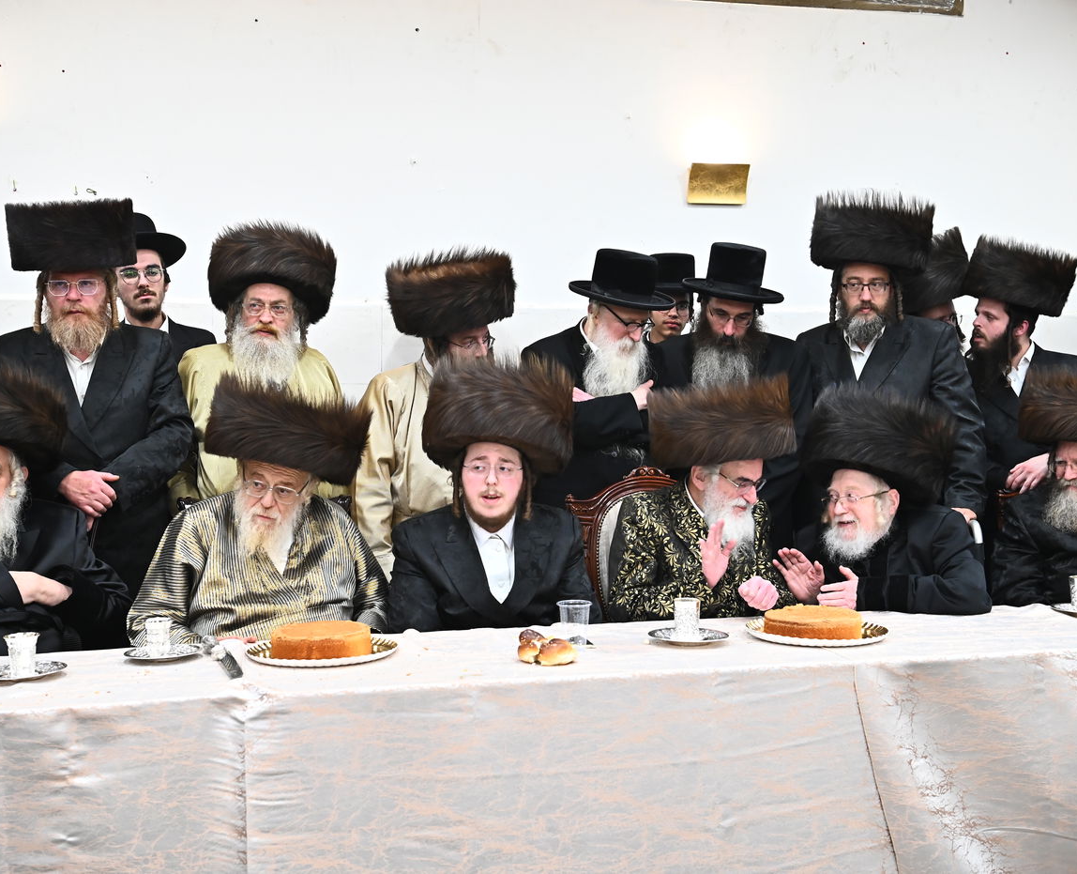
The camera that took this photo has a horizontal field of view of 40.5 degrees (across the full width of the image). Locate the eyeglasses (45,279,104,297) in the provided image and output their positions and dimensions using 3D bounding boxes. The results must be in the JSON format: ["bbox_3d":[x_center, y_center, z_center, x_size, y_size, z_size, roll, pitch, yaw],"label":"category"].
[{"bbox_3d":[-1.183,-0.384,3.720,0.143,0.043,0.135,-2,2,-13],"label":"eyeglasses"}]

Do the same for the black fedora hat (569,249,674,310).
[{"bbox_3d":[0.237,-0.442,4.080,0.325,0.135,0.290,25,18,38],"label":"black fedora hat"}]

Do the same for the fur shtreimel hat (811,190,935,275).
[{"bbox_3d":[0.962,-0.588,4.200,0.355,0.200,0.360,4,4,3],"label":"fur shtreimel hat"}]

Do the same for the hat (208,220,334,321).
[{"bbox_3d":[-0.758,-0.465,4.150,0.355,0.190,0.355,2,-14,-6],"label":"hat"}]

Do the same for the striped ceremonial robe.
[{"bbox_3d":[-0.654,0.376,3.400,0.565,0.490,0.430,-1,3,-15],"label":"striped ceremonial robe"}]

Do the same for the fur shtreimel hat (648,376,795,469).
[{"bbox_3d":[0.438,-0.035,3.500,0.350,0.190,0.355,-5,4,0],"label":"fur shtreimel hat"}]

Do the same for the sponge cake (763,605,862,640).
[{"bbox_3d":[0.591,0.389,3.139,0.212,0.043,0.212,0,3,-17],"label":"sponge cake"}]

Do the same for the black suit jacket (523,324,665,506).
[{"bbox_3d":[0.187,0.101,4.320,0.480,0.850,0.360,-2,3,-37],"label":"black suit jacket"}]

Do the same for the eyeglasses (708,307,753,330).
[{"bbox_3d":[0.559,-0.348,4.240,0.138,0.045,0.145,8,18,-8],"label":"eyeglasses"}]

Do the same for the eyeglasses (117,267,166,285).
[{"bbox_3d":[-1.166,-0.473,4.287,0.140,0.047,0.140,-2,4,-15],"label":"eyeglasses"}]

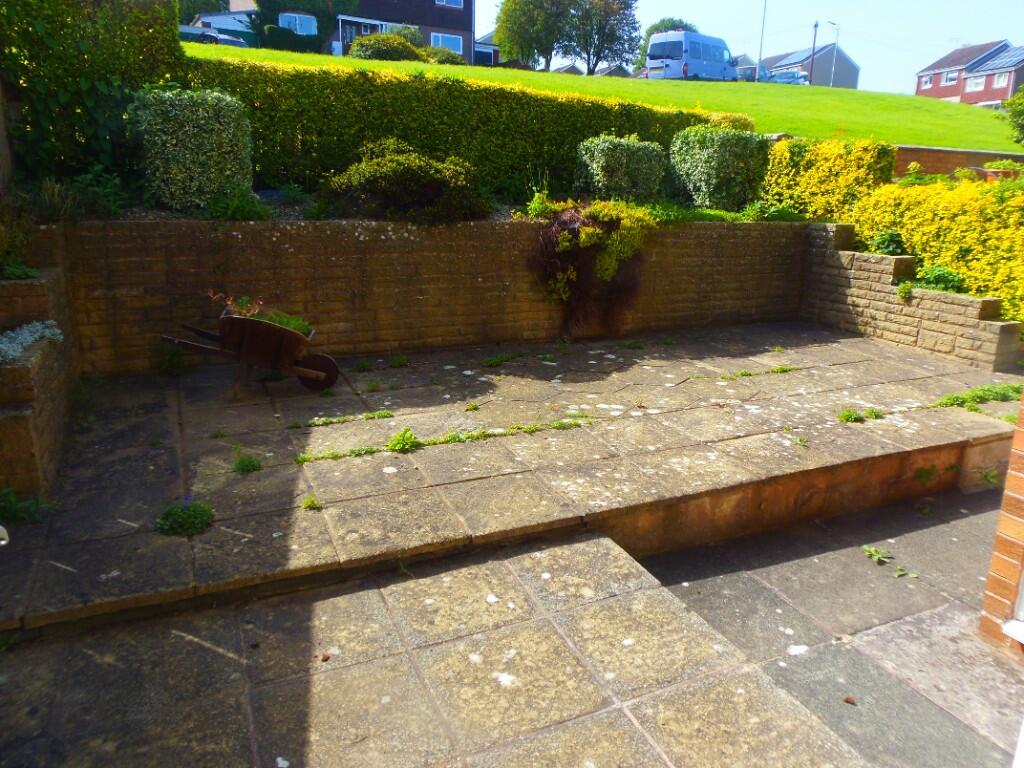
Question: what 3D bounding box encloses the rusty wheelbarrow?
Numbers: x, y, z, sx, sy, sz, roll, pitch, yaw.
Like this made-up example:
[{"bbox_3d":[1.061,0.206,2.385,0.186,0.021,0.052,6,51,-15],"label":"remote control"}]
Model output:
[{"bbox_3d":[-1.508,-0.197,4.208,0.940,0.530,0.480,-3,16,-16],"label":"rusty wheelbarrow"}]

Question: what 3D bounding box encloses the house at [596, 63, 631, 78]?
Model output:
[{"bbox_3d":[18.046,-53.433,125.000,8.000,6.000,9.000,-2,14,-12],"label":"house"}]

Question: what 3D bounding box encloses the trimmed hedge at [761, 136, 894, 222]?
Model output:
[{"bbox_3d":[3.535,-2.248,8.000,1.150,0.900,1.000,-5,15,-22],"label":"trimmed hedge"}]

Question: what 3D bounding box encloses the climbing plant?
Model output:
[{"bbox_3d":[0.669,-1.064,6.200,1.005,1.176,0.500,-5,15,-22],"label":"climbing plant"}]

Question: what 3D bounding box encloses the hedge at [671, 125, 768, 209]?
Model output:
[{"bbox_3d":[2.277,-2.359,7.862,0.750,0.810,0.750,-6,17,-23],"label":"hedge"}]

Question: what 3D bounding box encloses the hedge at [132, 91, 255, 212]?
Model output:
[{"bbox_3d":[-2.505,-1.823,5.579,0.798,0.840,0.750,-6,17,-23],"label":"hedge"}]

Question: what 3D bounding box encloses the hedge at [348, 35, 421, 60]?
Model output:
[{"bbox_3d":[-6.681,-17.746,37.500,3.600,1.300,2.200,-7,16,-29],"label":"hedge"}]

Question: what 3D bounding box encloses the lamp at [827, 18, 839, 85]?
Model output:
[{"bbox_3d":[32.552,-33.465,72.000,1.050,6.300,0.250,-1,14,-6],"label":"lamp"}]

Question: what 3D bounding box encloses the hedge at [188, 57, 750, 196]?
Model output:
[{"bbox_3d":[-0.177,-2.667,7.894,6.373,1.110,0.750,-6,17,-23],"label":"hedge"}]

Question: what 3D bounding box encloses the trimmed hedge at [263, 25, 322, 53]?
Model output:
[{"bbox_3d":[-11.439,-17.953,37.000,2.900,1.400,1.400,-7,16,-29],"label":"trimmed hedge"}]

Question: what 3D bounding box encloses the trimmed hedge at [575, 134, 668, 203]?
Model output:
[{"bbox_3d":[1.155,-2.341,7.804,0.738,0.670,0.650,-6,17,-23],"label":"trimmed hedge"}]

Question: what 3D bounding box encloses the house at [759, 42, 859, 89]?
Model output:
[{"bbox_3d":[31.020,-31.986,74.445,8.400,5.700,5.600,-7,17,-26],"label":"house"}]

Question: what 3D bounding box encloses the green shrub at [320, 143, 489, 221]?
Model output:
[{"bbox_3d":[-0.978,-1.729,6.250,1.450,0.640,1.100,-5,15,-22],"label":"green shrub"}]

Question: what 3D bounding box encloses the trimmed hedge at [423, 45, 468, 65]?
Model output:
[{"bbox_3d":[-3.700,-18.248,39.500,2.250,0.900,1.500,-8,17,-29],"label":"trimmed hedge"}]

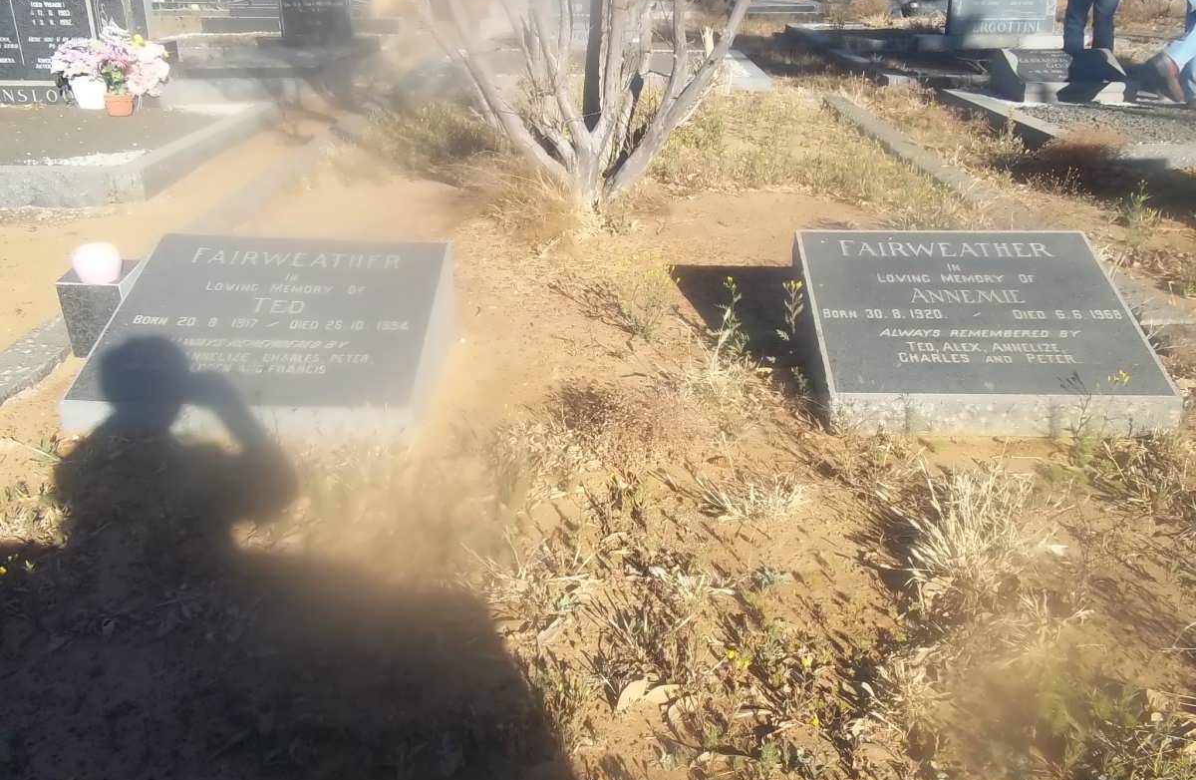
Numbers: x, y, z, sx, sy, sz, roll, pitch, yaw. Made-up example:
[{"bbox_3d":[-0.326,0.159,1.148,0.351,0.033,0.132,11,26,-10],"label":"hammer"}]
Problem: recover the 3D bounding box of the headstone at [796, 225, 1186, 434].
[{"bbox_3d":[1.018,-0.185,3.034,0.858,0.325,0.740,0,22,1],"label":"headstone"}]

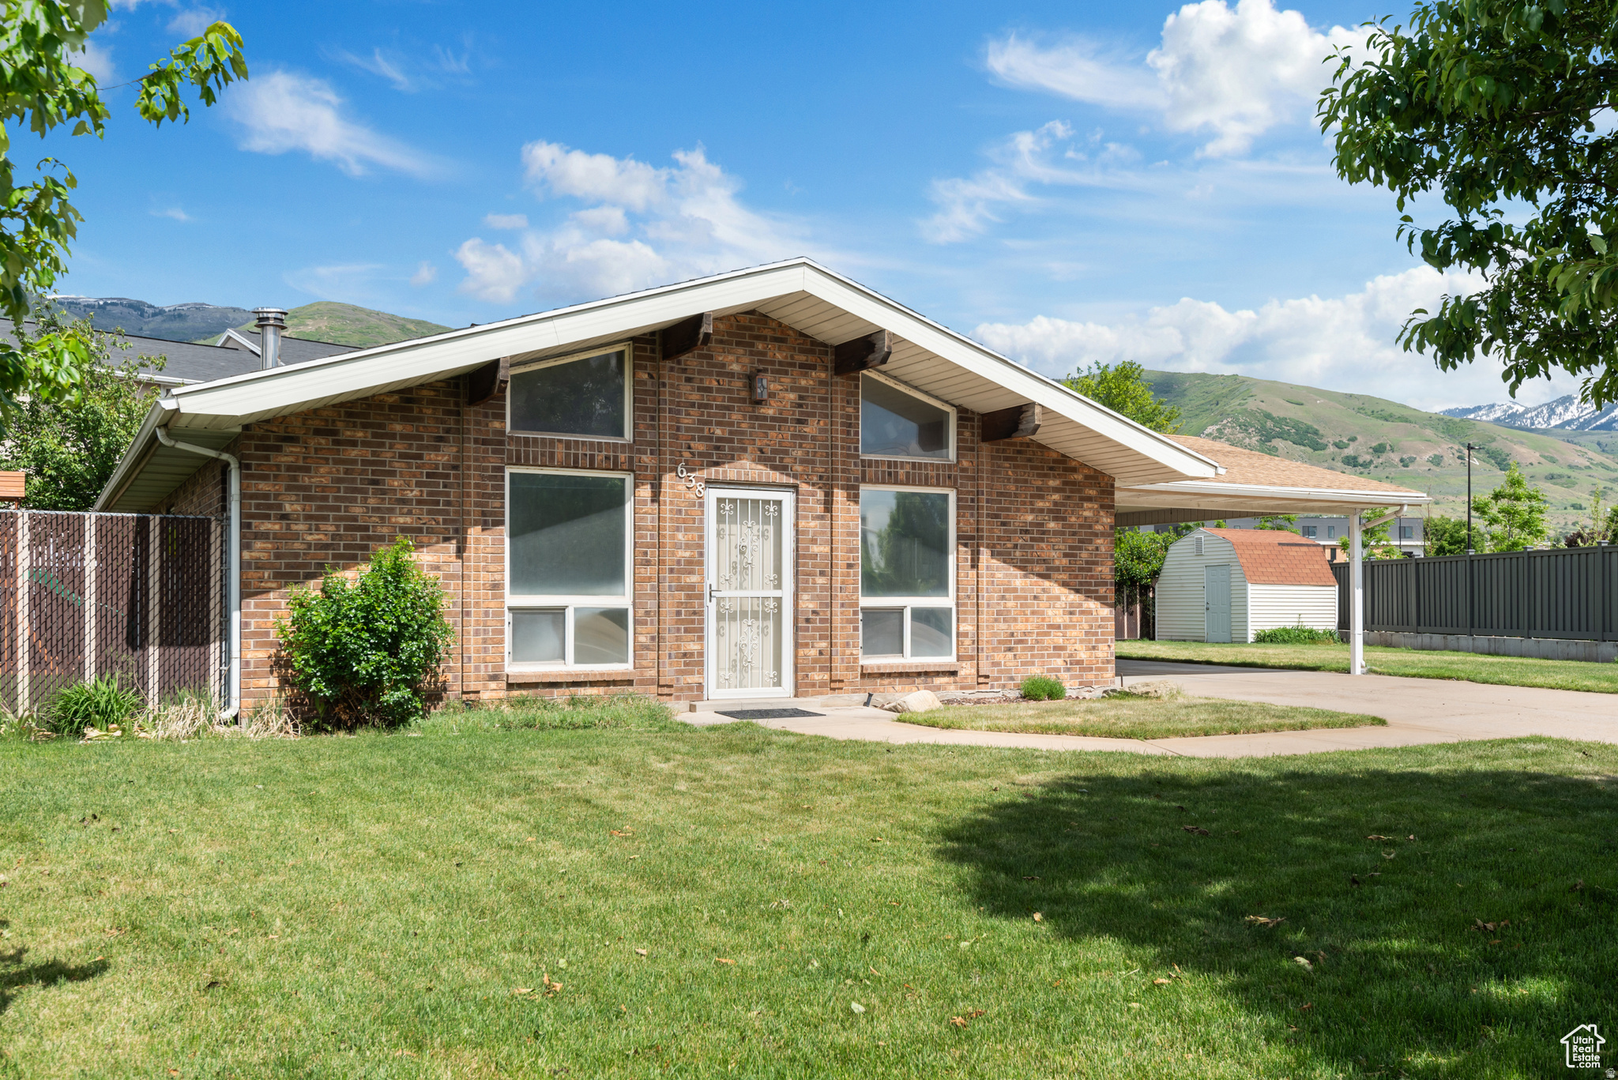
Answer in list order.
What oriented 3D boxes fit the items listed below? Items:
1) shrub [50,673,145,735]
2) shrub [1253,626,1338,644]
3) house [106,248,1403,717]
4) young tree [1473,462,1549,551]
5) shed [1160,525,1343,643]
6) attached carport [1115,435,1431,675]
[{"bbox_3d":[-5.435,1.250,10.300,0.680,0.480,0.620,1,-2,-29],"label":"shrub"},{"bbox_3d":[12.563,2.393,34.227,2.750,0.480,0.750,1,-2,-29],"label":"shrub"},{"bbox_3d":[-1.537,-0.176,19.860,15.445,4.198,14.200,1,-2,-29],"label":"house"},{"bbox_3d":[23.430,0.326,45.000,2.600,5.840,2.600,1,-2,-29],"label":"young tree"},{"bbox_3d":[11.668,1.208,36.023,3.299,2.969,3.248,1,-2,-29],"label":"shed"},{"bbox_3d":[4.195,0.145,20.009,5.302,3.570,7.350,1,-2,-29],"label":"attached carport"}]

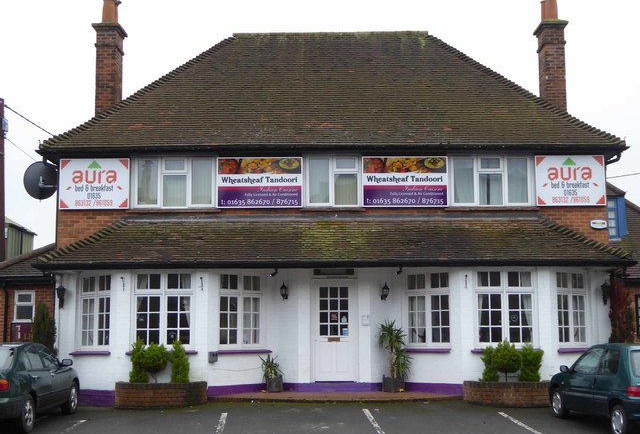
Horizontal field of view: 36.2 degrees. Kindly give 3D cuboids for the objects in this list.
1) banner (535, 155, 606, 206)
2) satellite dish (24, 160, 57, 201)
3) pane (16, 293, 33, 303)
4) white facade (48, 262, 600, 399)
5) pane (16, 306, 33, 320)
[{"bbox_3d":[5.120,-0.732,19.964,1.434,1.047,0.050,0,-7,0],"label":"banner"},{"bbox_3d":[-5.840,-0.760,20.548,0.760,0.817,0.250,0,-7,1],"label":"satellite dish"},{"bbox_3d":[-6.713,1.852,22.298,0.328,0.200,0.050,0,-7,0],"label":"pane"},{"bbox_3d":[0.245,2.221,19.171,11.011,2.600,1.000,0,-7,1],"label":"white facade"},{"bbox_3d":[-6.706,2.176,22.256,0.361,0.303,0.050,0,-7,0],"label":"pane"}]

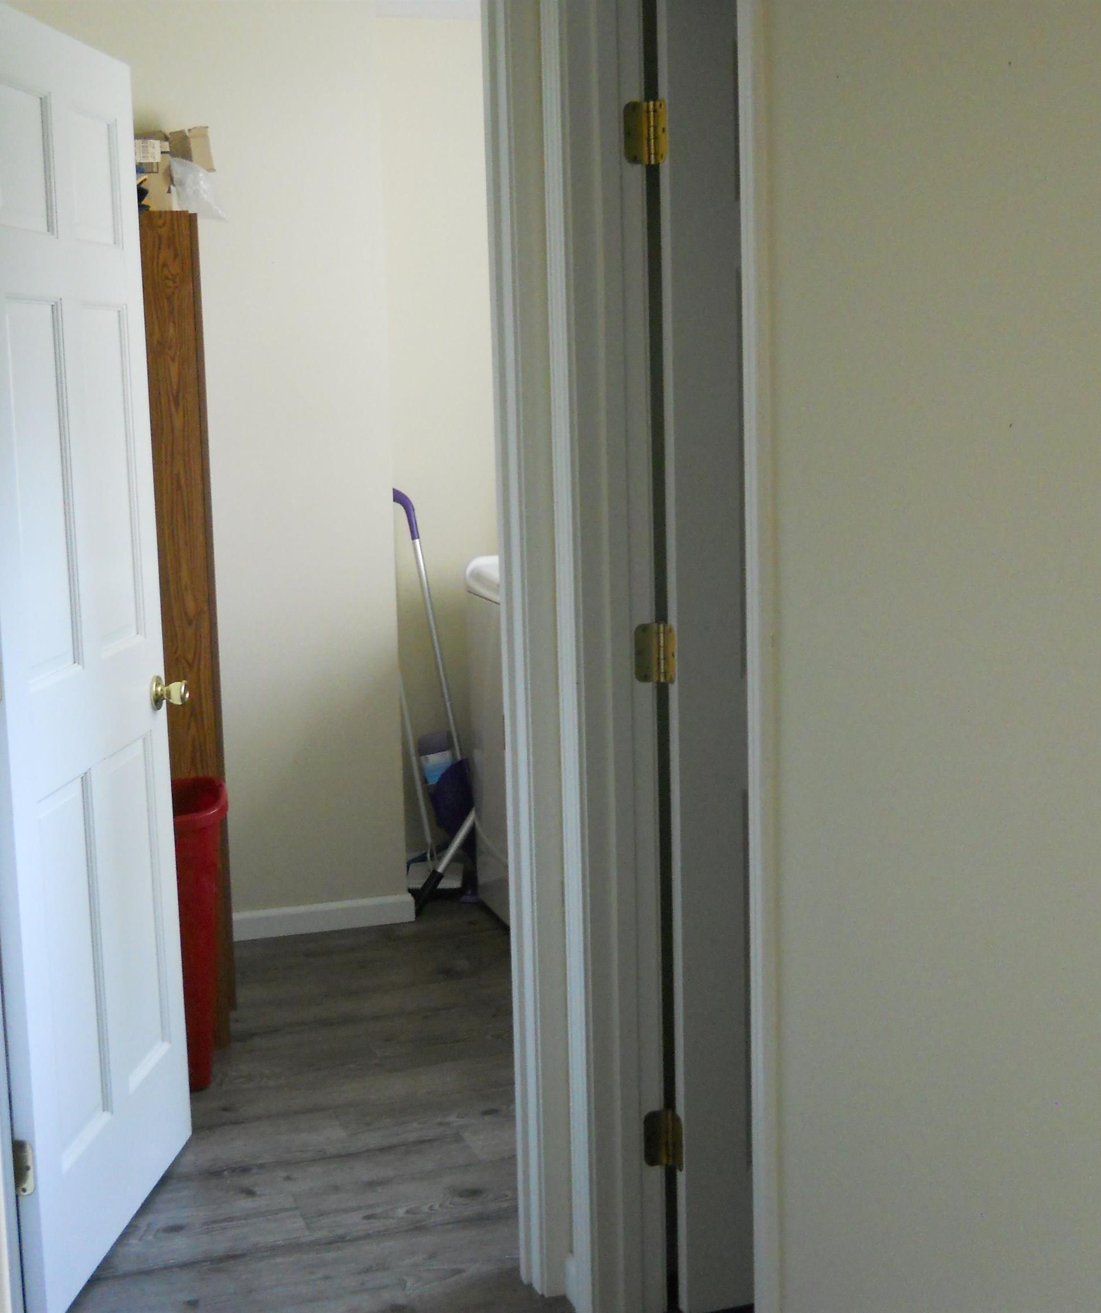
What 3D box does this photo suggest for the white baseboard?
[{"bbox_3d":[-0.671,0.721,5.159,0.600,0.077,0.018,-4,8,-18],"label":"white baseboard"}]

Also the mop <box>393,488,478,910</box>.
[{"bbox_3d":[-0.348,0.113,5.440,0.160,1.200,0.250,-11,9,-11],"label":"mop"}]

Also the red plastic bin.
[{"bbox_3d":[-0.827,0.602,4.047,0.290,0.605,0.410,-3,7,-12],"label":"red plastic bin"}]

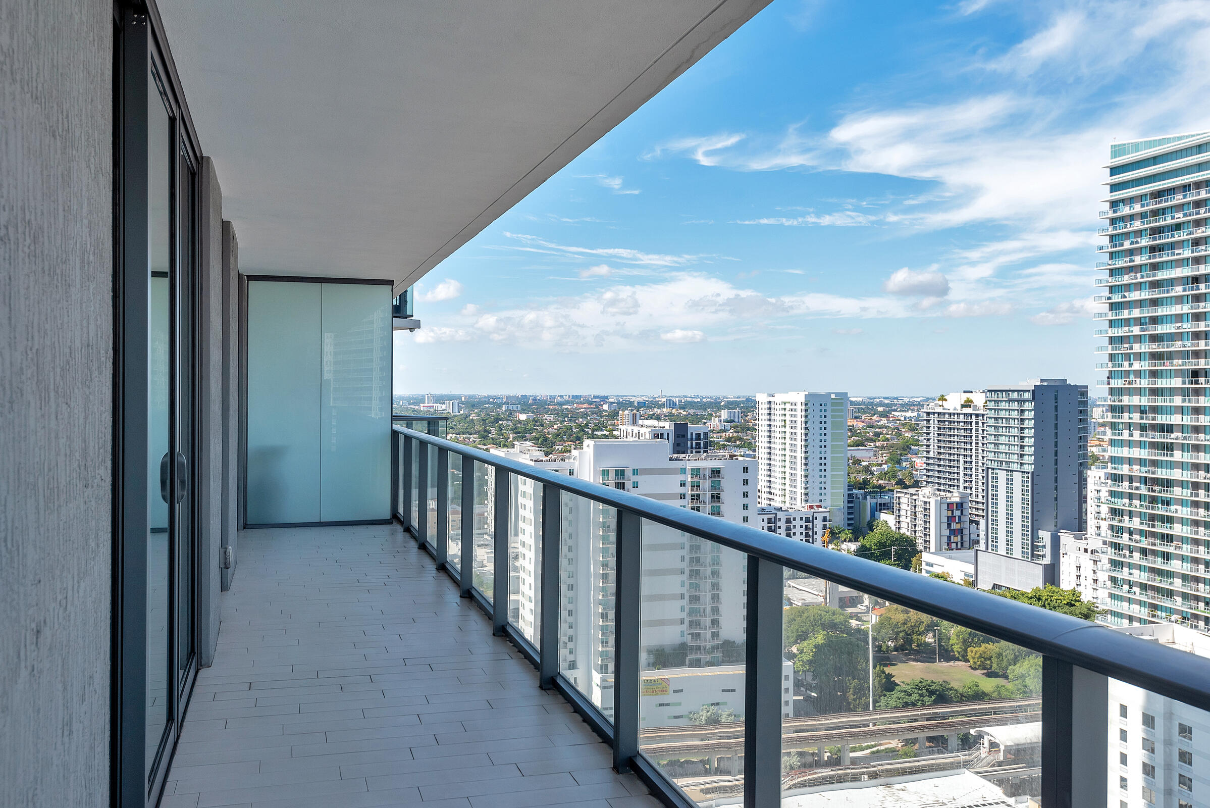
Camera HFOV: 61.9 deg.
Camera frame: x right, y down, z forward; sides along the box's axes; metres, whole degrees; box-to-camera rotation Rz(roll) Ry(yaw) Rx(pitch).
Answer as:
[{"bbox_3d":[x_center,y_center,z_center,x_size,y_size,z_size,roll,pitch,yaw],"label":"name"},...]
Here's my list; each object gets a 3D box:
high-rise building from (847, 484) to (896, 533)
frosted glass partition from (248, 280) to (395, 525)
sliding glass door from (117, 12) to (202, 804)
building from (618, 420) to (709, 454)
[{"bbox_3d":[138.706,53.860,532.083,38.000,20.000,30.000,0,1,-18],"label":"high-rise building"},{"bbox_3d":[-3.155,-0.005,11.205,1.560,2.680,0.060,0,1,-18],"label":"frosted glass partition"},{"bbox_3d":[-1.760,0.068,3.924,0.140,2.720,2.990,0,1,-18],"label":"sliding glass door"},{"bbox_3d":[20.867,36.115,363.947,22.000,59.000,32.000,0,1,-18],"label":"building"}]

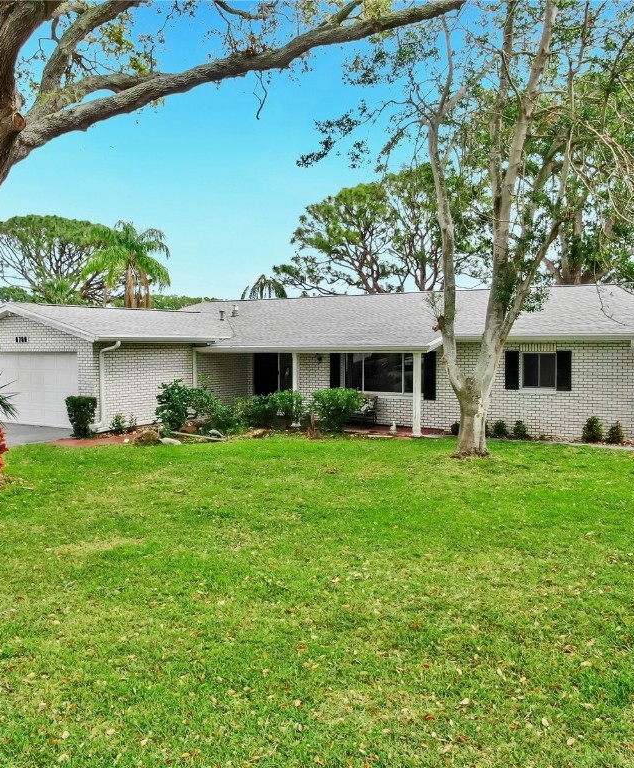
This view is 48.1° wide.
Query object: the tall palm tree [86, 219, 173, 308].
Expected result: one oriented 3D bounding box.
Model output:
[{"bbox_3d":[-9.741,-3.988,36.835,4.590,8.890,4.590,0,3,0],"label":"tall palm tree"}]

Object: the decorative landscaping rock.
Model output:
[{"bbox_3d":[-4.108,1.264,17.231,0.660,0.380,0.500,0,3,0],"label":"decorative landscaping rock"}]

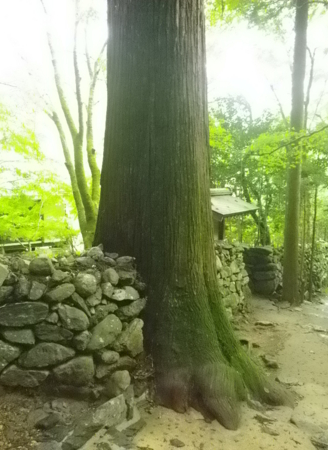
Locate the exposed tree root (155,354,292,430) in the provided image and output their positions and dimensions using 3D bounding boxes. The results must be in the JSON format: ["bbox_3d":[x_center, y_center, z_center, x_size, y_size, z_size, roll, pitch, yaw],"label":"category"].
[{"bbox_3d":[0.480,1.240,2.840,1.070,0.390,0.650,0,2,-6],"label":"exposed tree root"}]

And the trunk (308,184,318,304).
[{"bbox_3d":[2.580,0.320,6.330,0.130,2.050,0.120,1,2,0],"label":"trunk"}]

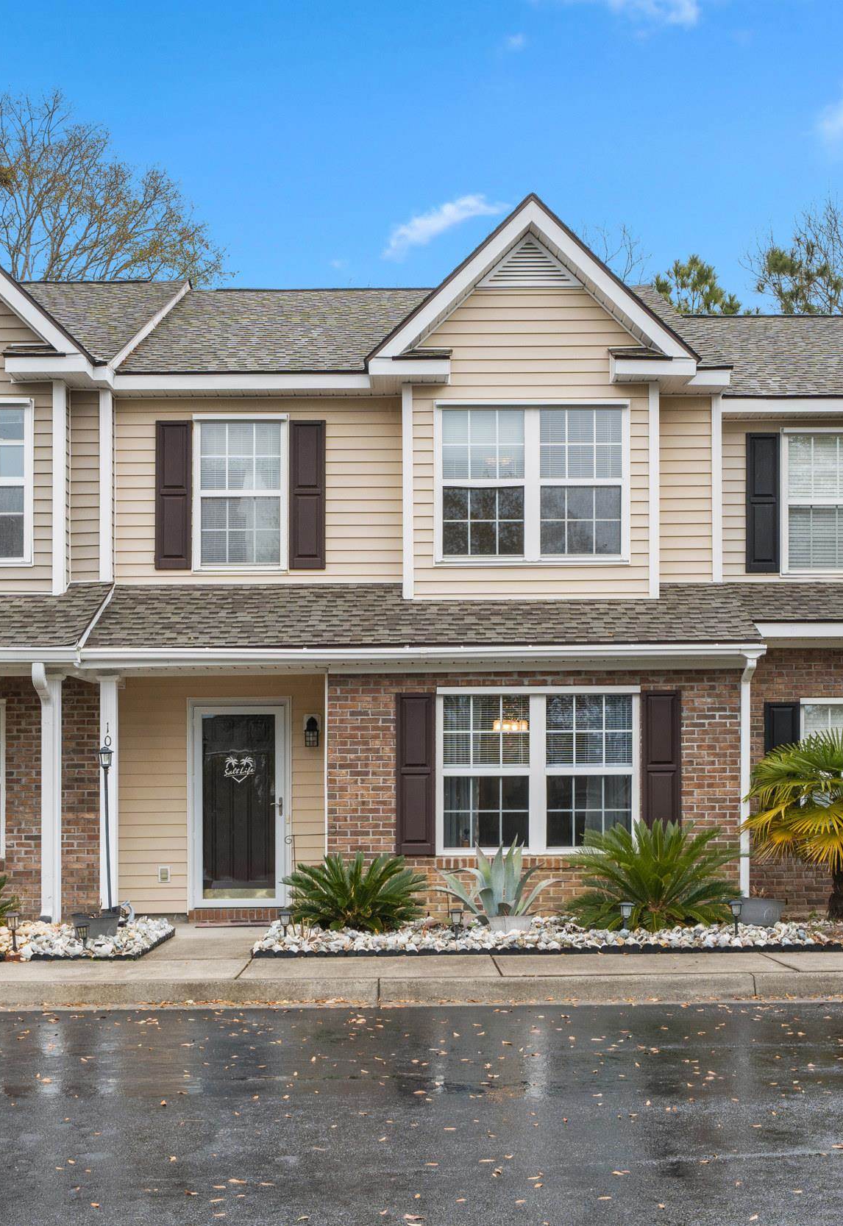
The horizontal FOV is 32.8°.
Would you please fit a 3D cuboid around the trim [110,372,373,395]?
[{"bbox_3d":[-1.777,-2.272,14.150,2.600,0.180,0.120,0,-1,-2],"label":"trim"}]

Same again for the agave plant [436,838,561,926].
[{"bbox_3d":[0.663,2.409,12.700,1.070,0.780,0.950,0,-1,-2],"label":"agave plant"}]

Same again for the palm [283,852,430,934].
[{"bbox_3d":[-0.570,2.394,12.200,1.220,0.690,1.120,0,-2,0],"label":"palm"}]

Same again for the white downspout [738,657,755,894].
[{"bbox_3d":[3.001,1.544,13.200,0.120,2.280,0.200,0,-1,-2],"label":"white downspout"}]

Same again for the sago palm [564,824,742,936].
[{"bbox_3d":[2.054,2.339,12.700,1.500,0.980,1.350,0,-1,-2],"label":"sago palm"}]

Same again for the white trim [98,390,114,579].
[{"bbox_3d":[-3.127,-1.262,14.180,0.135,1.910,0.110,0,-1,-2],"label":"white trim"}]

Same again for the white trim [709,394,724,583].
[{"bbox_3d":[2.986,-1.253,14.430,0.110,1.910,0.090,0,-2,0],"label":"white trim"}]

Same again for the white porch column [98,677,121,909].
[{"bbox_3d":[-2.897,1.713,13.280,0.200,2.220,0.190,0,-1,-2],"label":"white porch column"}]

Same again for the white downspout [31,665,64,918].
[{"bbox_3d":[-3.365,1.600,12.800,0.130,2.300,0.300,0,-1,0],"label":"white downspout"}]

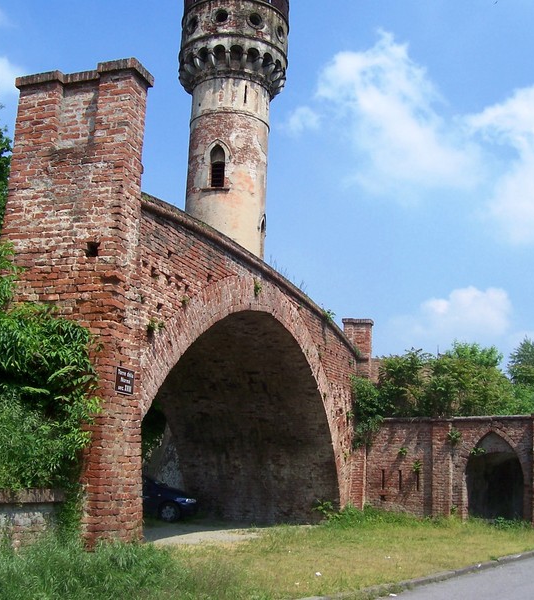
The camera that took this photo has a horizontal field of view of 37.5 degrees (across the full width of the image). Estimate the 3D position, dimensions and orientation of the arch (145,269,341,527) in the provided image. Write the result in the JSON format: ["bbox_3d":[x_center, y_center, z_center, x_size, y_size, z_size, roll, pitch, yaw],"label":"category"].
[{"bbox_3d":[-2.067,2.479,17.803,4.600,5.450,12.800,-1,-12,20],"label":"arch"}]

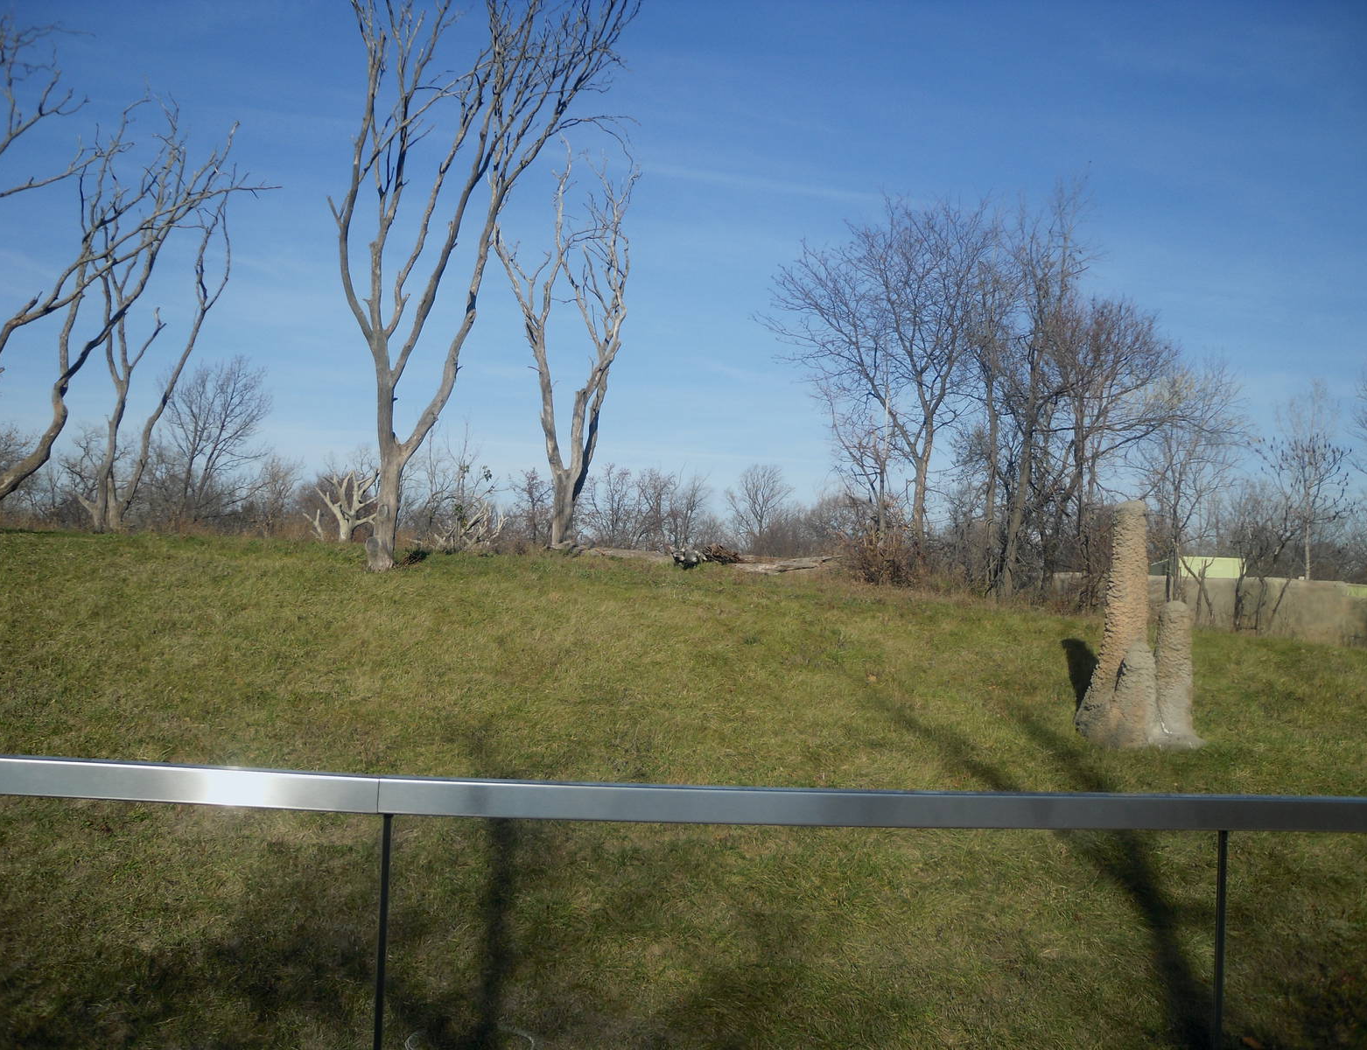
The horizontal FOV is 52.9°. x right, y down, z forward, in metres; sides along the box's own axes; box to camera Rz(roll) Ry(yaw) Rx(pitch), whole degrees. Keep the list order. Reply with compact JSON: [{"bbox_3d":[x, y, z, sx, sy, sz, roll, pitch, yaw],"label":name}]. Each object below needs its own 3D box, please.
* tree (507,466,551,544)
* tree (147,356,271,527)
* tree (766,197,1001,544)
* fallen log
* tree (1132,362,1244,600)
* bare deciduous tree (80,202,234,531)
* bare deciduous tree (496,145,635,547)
[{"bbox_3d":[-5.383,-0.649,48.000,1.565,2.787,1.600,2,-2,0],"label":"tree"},{"bbox_3d":[-19.999,-3.437,58.000,5.259,7.381,5.000,2,-2,0],"label":"tree"},{"bbox_3d":[4.803,-3.596,33.000,5.644,8.531,5.200,2,-2,0],"label":"tree"},{"bbox_3d":[1.766,0.682,23.500,1.848,0.320,0.450,3,-2,-15],"label":"fallen log"},{"bbox_3d":[14.316,-1.086,39.000,3.164,7.042,3.100,2,-2,0],"label":"tree"},{"bbox_3d":[-11.107,-3.333,29.000,3.229,6.966,2.600,2,-2,0],"label":"bare deciduous tree"},{"bbox_3d":[-2.309,-3.511,27.000,2.749,7.903,2.400,2,-2,0],"label":"bare deciduous tree"}]

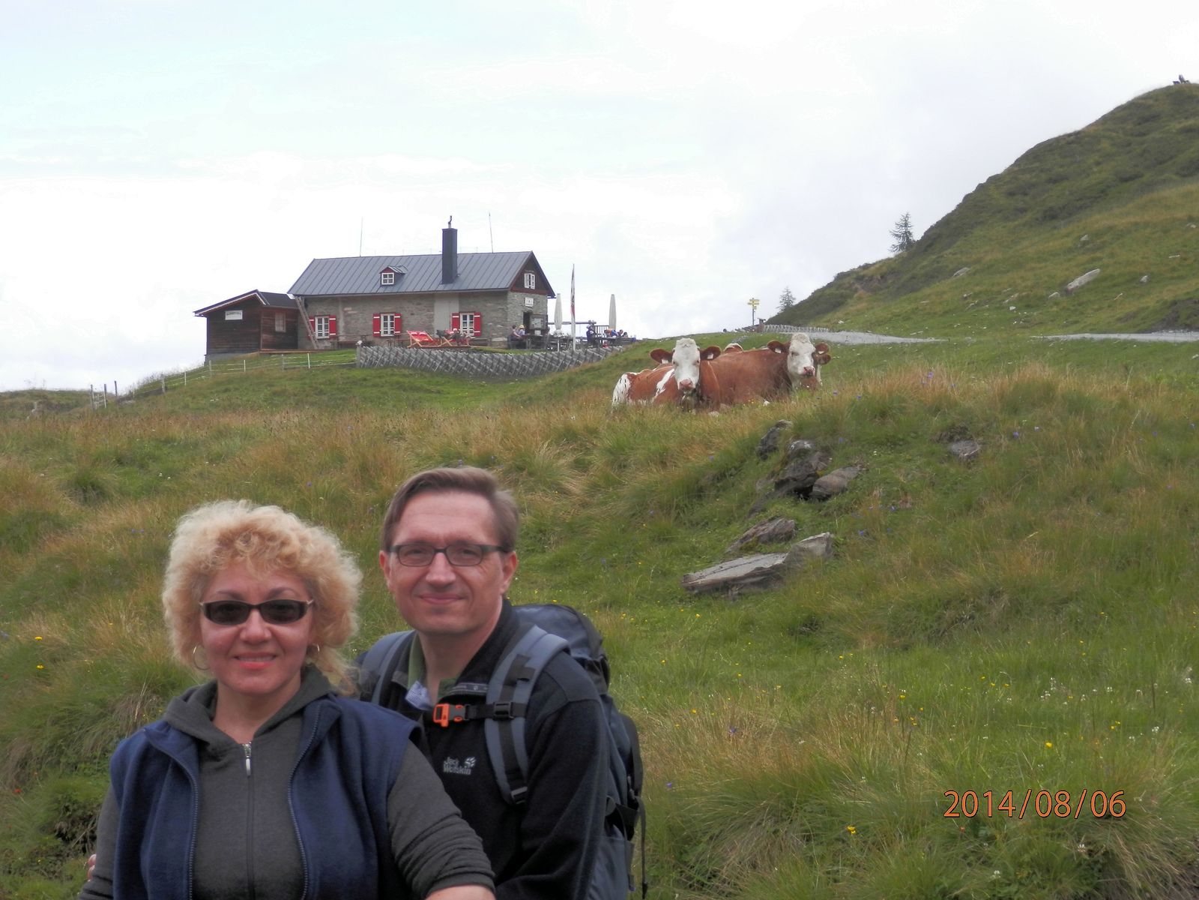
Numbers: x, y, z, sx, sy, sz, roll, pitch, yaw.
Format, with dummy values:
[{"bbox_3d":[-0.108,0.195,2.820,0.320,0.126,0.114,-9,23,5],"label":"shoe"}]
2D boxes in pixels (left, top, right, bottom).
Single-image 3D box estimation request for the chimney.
[{"bbox_3d":[-8.091,-10.746,136.500,0.630,3.550,0.630,0,0,18],"label":"chimney"}]

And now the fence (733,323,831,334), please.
[{"bbox_3d":[14.771,-9.835,205.000,8.200,1.050,3.000,0,0,0],"label":"fence"}]

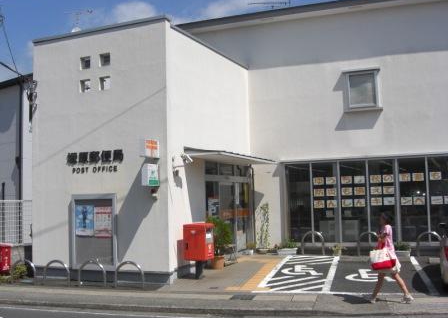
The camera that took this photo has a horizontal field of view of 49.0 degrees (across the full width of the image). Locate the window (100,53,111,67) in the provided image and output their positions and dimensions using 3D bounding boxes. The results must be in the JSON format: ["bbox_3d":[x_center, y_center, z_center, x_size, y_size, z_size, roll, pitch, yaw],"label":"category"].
[{"bbox_3d":[-2.848,-2.395,11.975,0.300,0.330,0.120,-3,-4,24],"label":"window"}]

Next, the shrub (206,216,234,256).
[{"bbox_3d":[-0.153,1.960,12.550,0.700,1.000,0.680,-1,-4,0],"label":"shrub"}]

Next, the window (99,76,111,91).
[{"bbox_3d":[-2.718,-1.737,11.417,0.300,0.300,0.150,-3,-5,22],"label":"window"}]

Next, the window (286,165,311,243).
[{"bbox_3d":[2.312,1.324,14.894,0.760,2.400,0.080,-3,-4,19],"label":"window"}]

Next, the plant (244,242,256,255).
[{"bbox_3d":[0.819,2.748,15.194,0.380,0.420,0.320,-3,-4,16],"label":"plant"}]

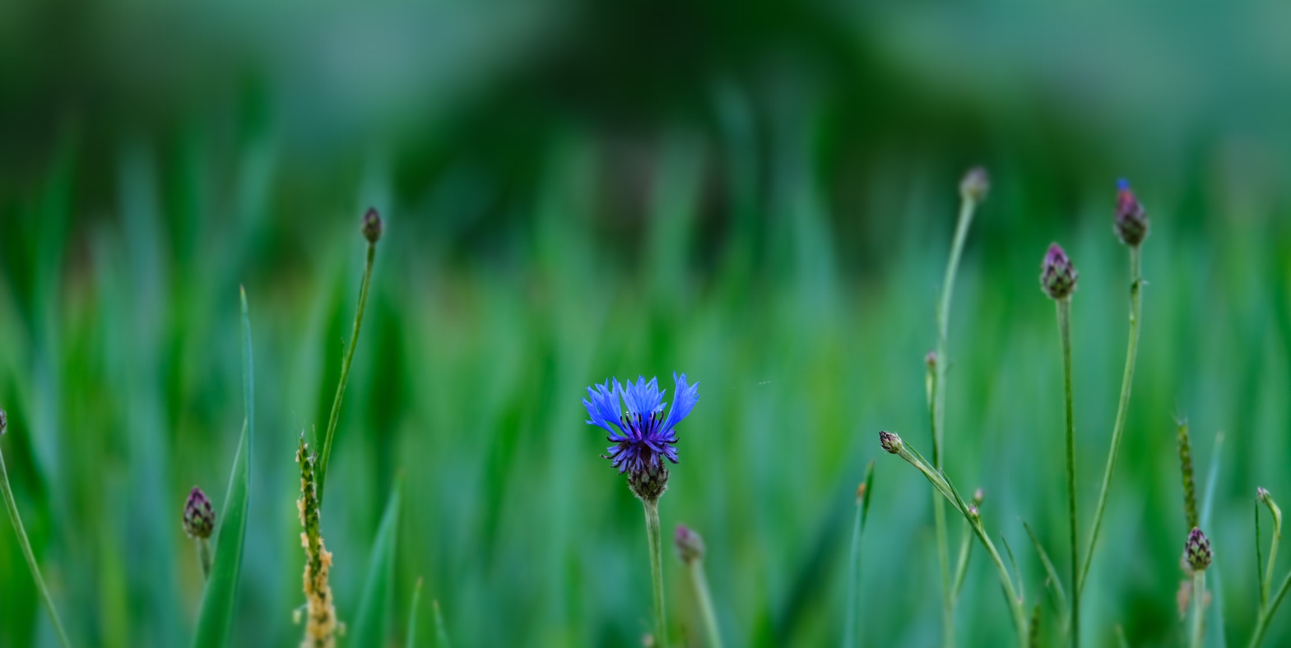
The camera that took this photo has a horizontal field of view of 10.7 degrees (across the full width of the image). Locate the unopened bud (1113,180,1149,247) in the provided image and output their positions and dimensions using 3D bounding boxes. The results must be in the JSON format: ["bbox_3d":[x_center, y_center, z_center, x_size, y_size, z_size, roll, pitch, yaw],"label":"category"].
[{"bbox_3d":[0.131,-0.030,1.860,0.008,0.017,0.008,-11,4,0],"label":"unopened bud"}]

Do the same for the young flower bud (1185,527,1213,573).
[{"bbox_3d":[0.148,0.061,1.850,0.007,0.012,0.007,-3,4,0],"label":"young flower bud"}]

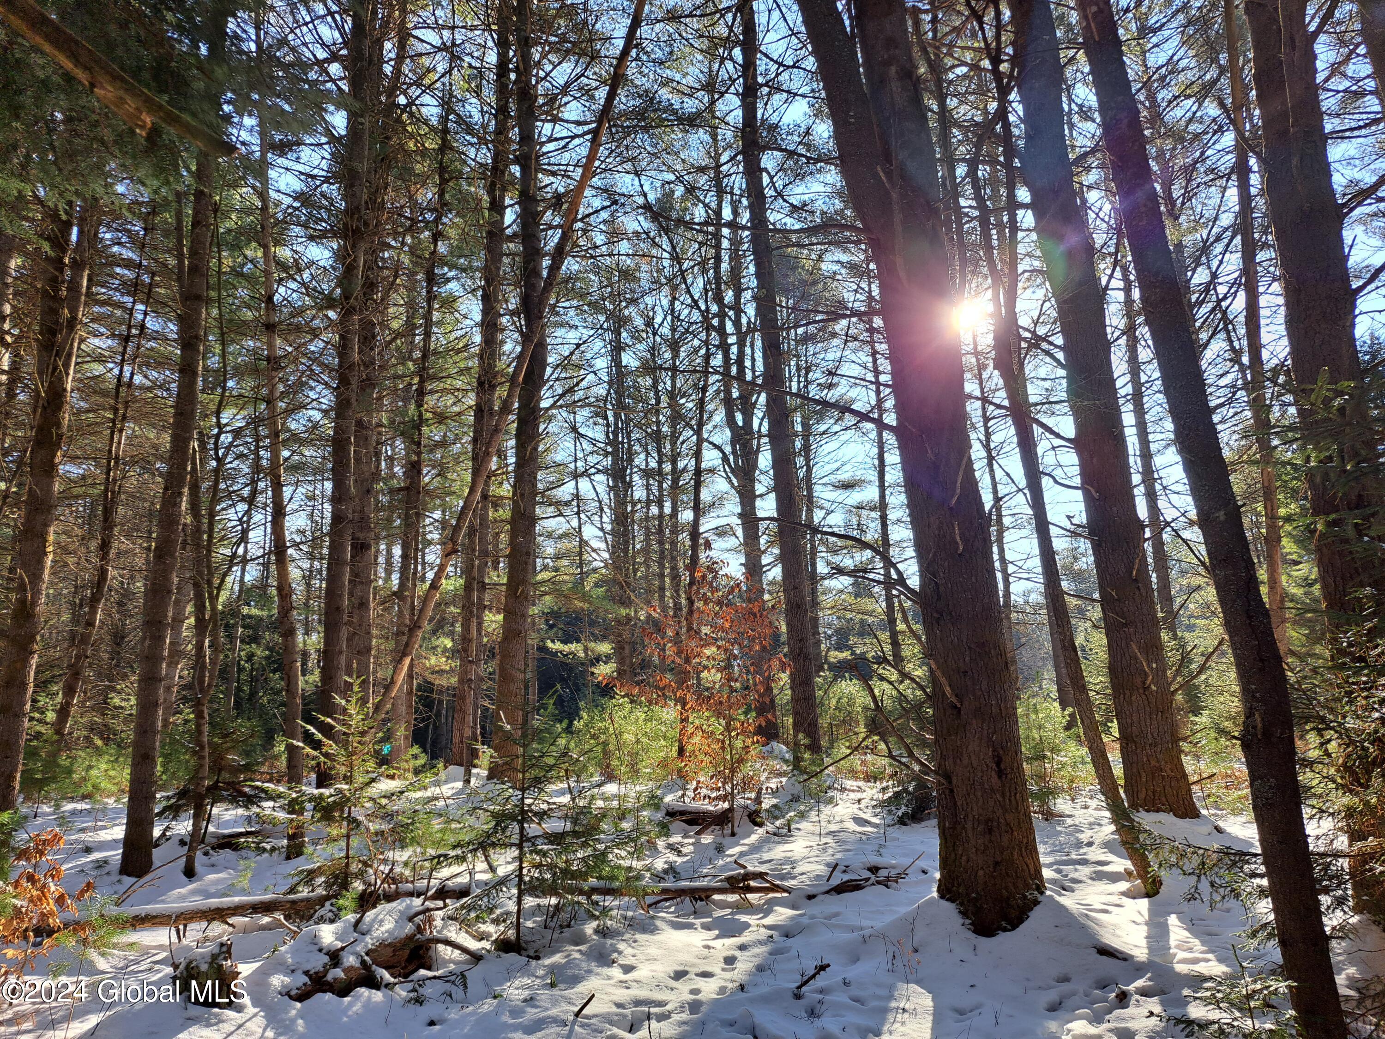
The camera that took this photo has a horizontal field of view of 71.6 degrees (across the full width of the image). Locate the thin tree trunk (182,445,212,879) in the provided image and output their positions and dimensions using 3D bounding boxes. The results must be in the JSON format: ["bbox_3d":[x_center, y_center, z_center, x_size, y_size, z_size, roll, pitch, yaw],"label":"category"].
[{"bbox_3d":[-4.217,1.131,8.166,0.170,3.657,0.150,-5,-11,-1],"label":"thin tree trunk"}]

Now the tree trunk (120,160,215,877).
[{"bbox_3d":[-4.637,-0.318,8.587,0.280,6.646,0.280,-1,-11,0],"label":"tree trunk"}]

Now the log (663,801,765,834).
[{"bbox_3d":[0.246,3.294,10.650,1.148,0.330,0.450,-7,-12,28],"label":"log"}]

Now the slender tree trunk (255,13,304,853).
[{"bbox_3d":[-4.206,-1.244,9.709,0.240,8.882,0.240,-7,-11,-1],"label":"slender tree trunk"}]

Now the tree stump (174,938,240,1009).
[{"bbox_3d":[-2.434,2.277,4.817,0.310,0.330,0.300,-1,-11,0],"label":"tree stump"}]

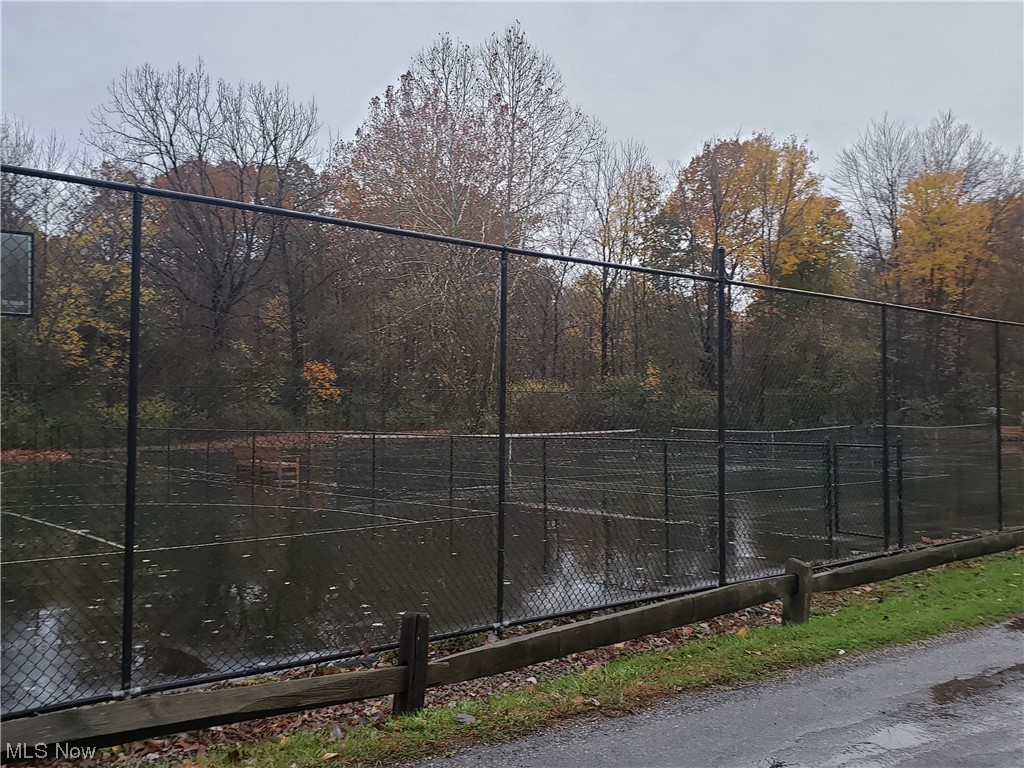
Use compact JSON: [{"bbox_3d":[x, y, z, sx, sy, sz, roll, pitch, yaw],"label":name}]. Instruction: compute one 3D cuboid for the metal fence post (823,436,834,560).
[{"bbox_3d":[4.175,1.380,10.123,0.060,1.351,0.060,2,-2,-34],"label":"metal fence post"}]

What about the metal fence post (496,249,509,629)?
[{"bbox_3d":[-0.076,0.413,5.896,0.052,2.923,0.052,2,-2,-34],"label":"metal fence post"}]

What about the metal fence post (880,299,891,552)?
[{"bbox_3d":[4.385,0.493,9.019,0.055,2.898,0.055,2,-2,-34],"label":"metal fence post"}]

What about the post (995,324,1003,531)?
[{"bbox_3d":[6.742,0.582,10.646,0.054,2.903,0.054,2,-2,-34],"label":"post"}]

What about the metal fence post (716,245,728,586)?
[{"bbox_3d":[2.002,0.299,7.305,0.060,3.222,0.060,2,-2,-34],"label":"metal fence post"}]

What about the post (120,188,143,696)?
[{"bbox_3d":[-2.175,0.316,4.411,0.054,2.913,0.054,2,-2,-34],"label":"post"}]

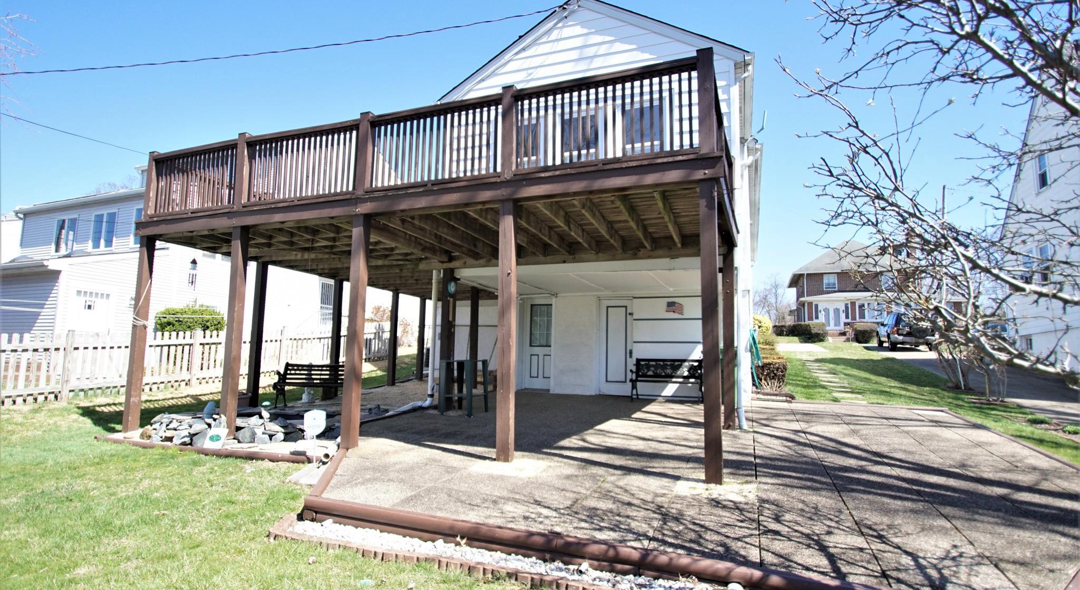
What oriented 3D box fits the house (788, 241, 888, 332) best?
[{"bbox_3d":[31.558,-0.521,47.640,11.892,10.220,12.600,-2,-7,23],"label":"house"}]

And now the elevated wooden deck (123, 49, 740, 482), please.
[{"bbox_3d":[-0.746,0.182,8.762,7.751,3.768,7.636,-1,-7,21],"label":"elevated wooden deck"}]

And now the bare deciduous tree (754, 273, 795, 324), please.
[{"bbox_3d":[28.100,0.950,58.000,5.400,7.600,5.200,-1,-7,21],"label":"bare deciduous tree"}]

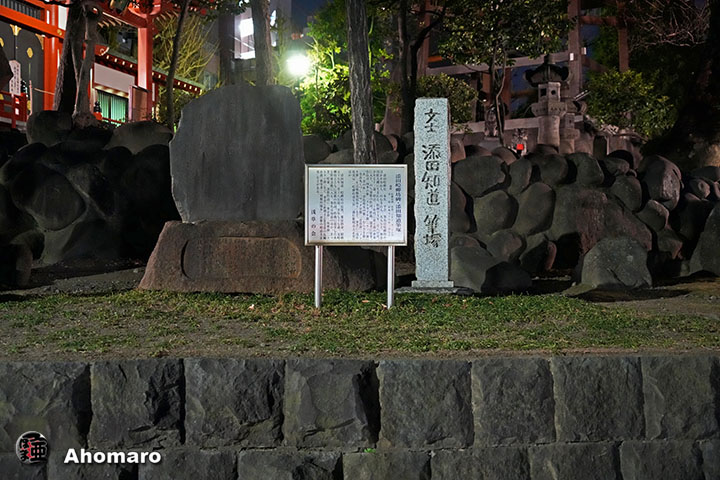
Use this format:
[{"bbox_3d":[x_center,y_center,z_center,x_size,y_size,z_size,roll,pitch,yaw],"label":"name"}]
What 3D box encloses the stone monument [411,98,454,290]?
[{"bbox_3d":[0.712,-0.445,8.600,0.410,1.850,0.380,0,0,5],"label":"stone monument"}]

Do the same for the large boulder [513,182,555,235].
[{"bbox_3d":[2.051,-0.372,10.400,0.496,0.615,0.500,0,0,0],"label":"large boulder"}]

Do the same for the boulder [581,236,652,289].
[{"bbox_3d":[2.653,0.233,9.100,0.745,0.538,0.600,0,0,0],"label":"boulder"}]

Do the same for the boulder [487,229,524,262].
[{"bbox_3d":[1.637,0.062,9.900,0.428,0.383,0.420,0,0,0],"label":"boulder"}]

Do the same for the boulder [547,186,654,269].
[{"bbox_3d":[2.761,-0.155,10.100,1.194,0.964,0.850,0,0,0],"label":"boulder"}]

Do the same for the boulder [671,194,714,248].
[{"bbox_3d":[4.043,-0.225,10.700,0.535,0.705,0.450,0,0,0],"label":"boulder"}]

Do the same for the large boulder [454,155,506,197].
[{"bbox_3d":[1.452,-0.777,10.600,0.626,0.506,0.500,0,0,0],"label":"large boulder"}]

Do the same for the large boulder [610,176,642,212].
[{"bbox_3d":[3.210,-0.548,10.600,0.385,0.434,0.400,0,0,0],"label":"large boulder"}]

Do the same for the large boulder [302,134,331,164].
[{"bbox_3d":[-0.588,-1.121,10.900,0.468,0.372,0.450,0,0,0],"label":"large boulder"}]

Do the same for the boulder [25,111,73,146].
[{"bbox_3d":[-4.177,-1.495,11.800,0.644,0.483,0.550,0,0,0],"label":"boulder"}]

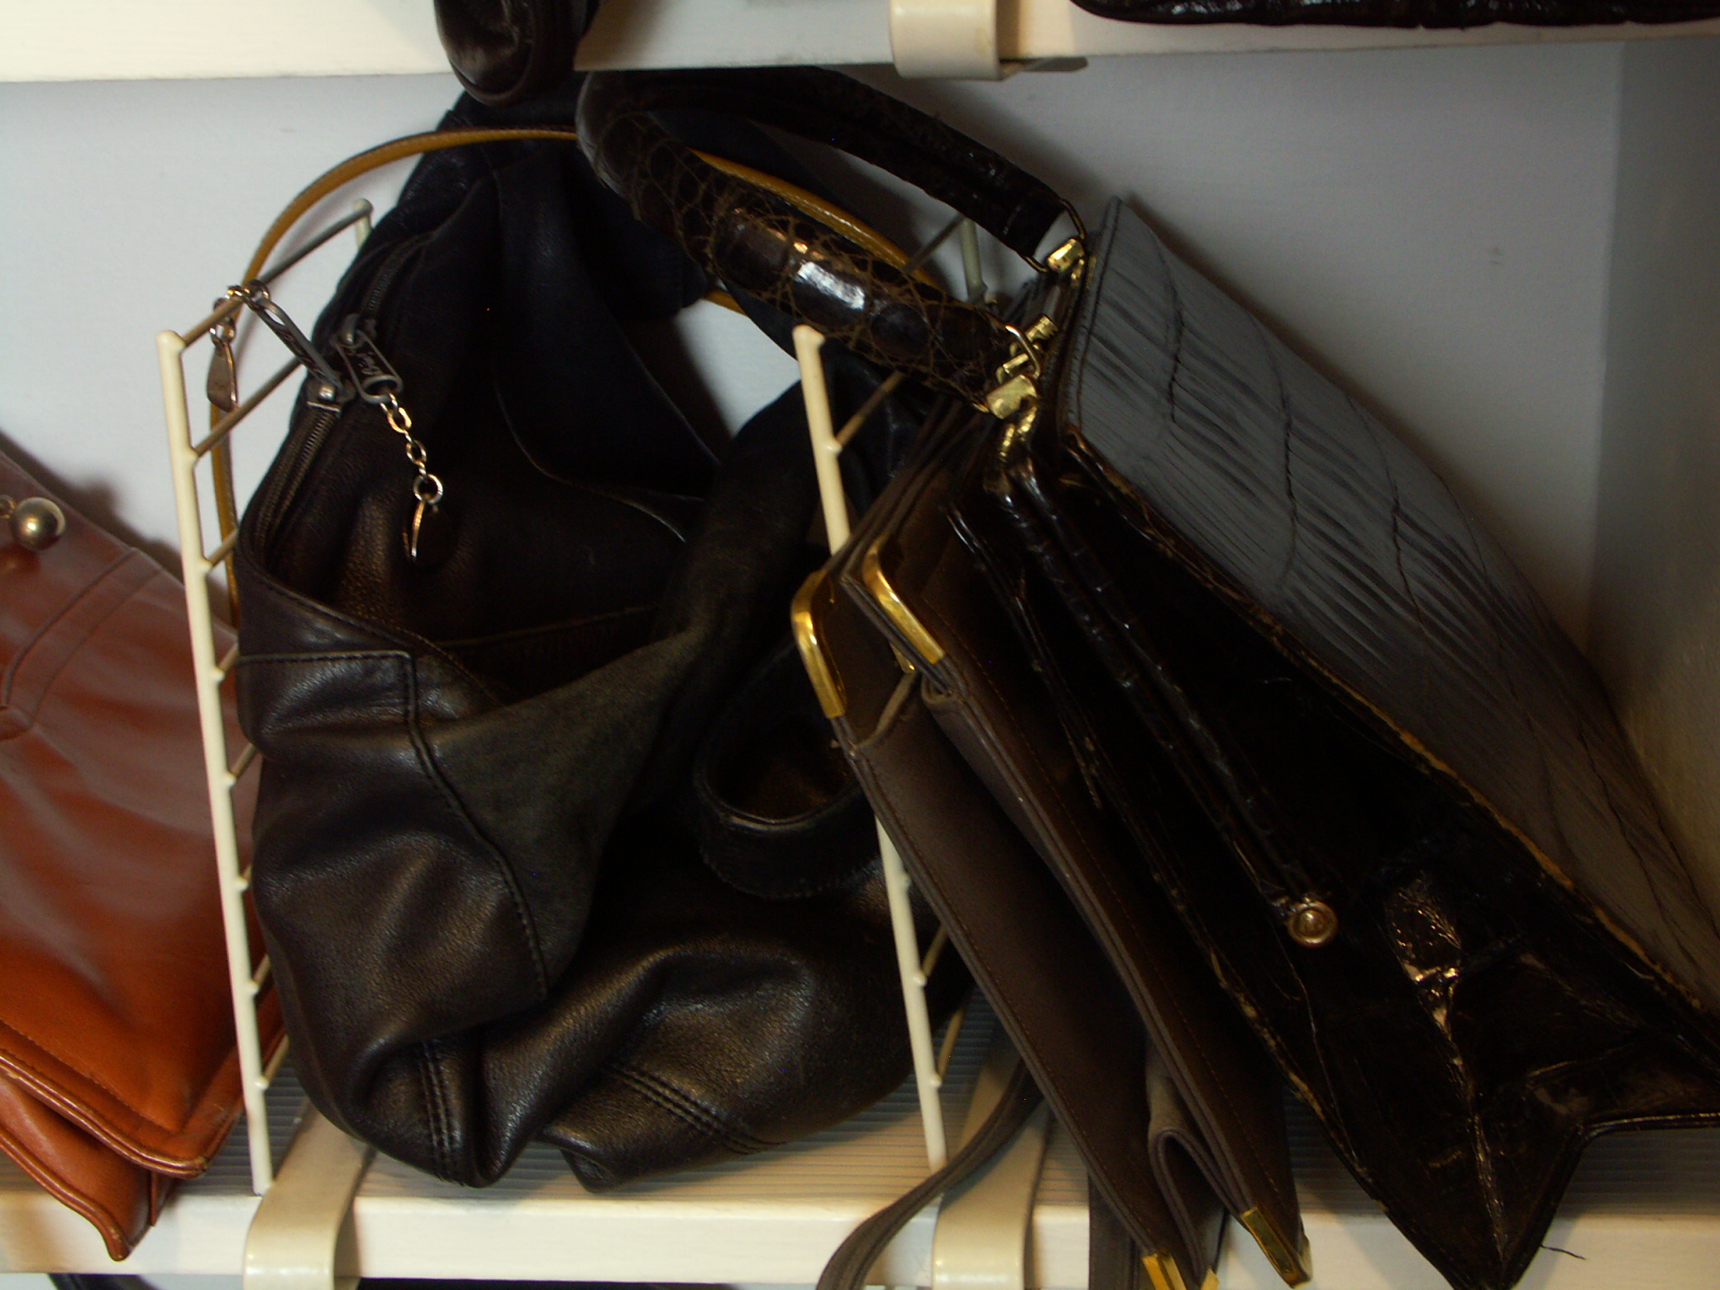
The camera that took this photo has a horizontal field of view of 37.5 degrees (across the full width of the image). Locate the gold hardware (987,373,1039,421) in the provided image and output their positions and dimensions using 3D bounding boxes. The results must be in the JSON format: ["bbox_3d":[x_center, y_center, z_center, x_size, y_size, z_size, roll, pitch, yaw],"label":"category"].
[{"bbox_3d":[0.035,-0.056,0.573,0.011,0.011,0.008,0,15,5],"label":"gold hardware"}]

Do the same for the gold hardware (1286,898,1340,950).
[{"bbox_3d":[0.103,0.063,0.579,0.012,0.011,0.006,0,15,5],"label":"gold hardware"}]

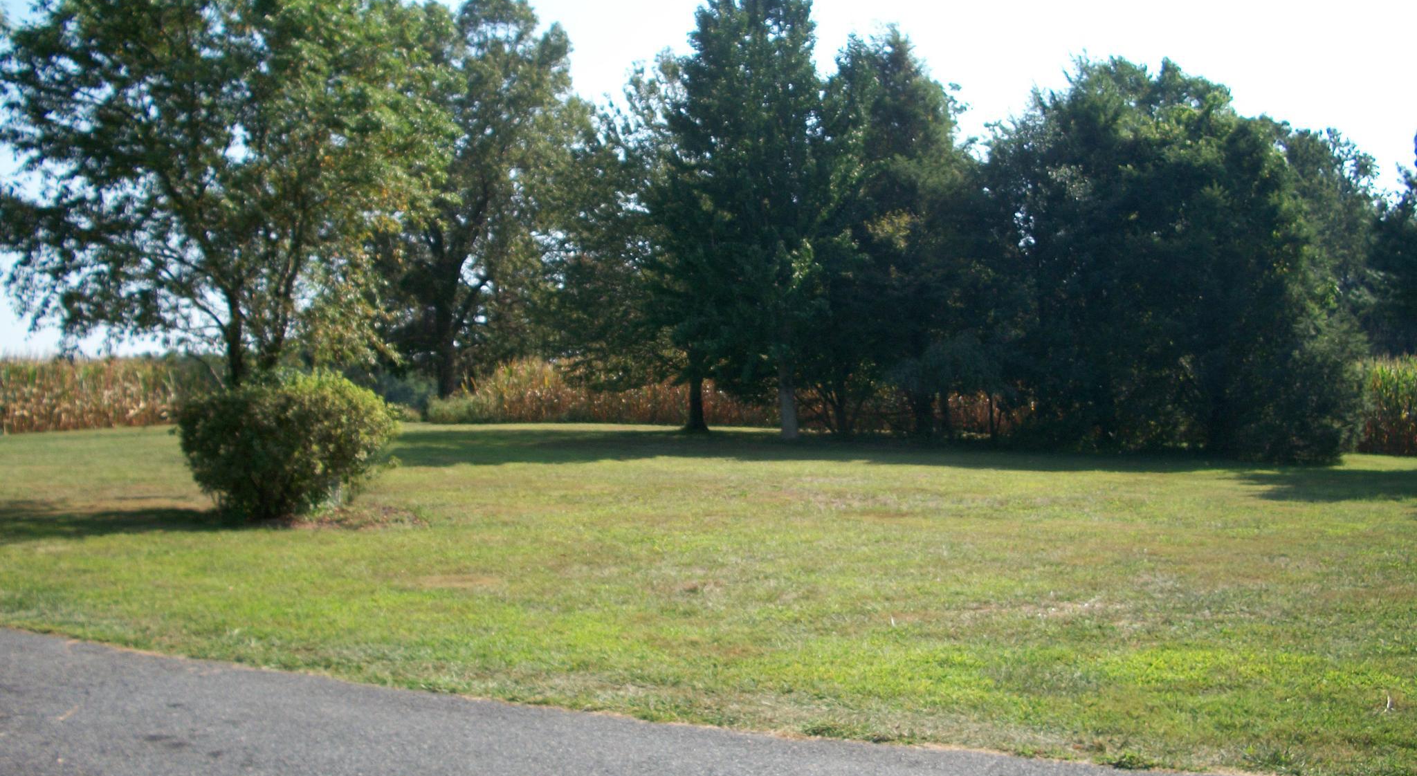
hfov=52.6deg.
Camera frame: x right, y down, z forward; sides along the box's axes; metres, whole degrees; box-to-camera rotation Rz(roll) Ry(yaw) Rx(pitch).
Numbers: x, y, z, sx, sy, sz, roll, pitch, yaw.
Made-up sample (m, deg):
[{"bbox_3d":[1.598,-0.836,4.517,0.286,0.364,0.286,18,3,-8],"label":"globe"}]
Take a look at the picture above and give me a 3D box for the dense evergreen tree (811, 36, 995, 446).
[{"bbox_3d":[5.712,-4.543,42.000,5.260,11.760,5.000,0,1,0],"label":"dense evergreen tree"}]

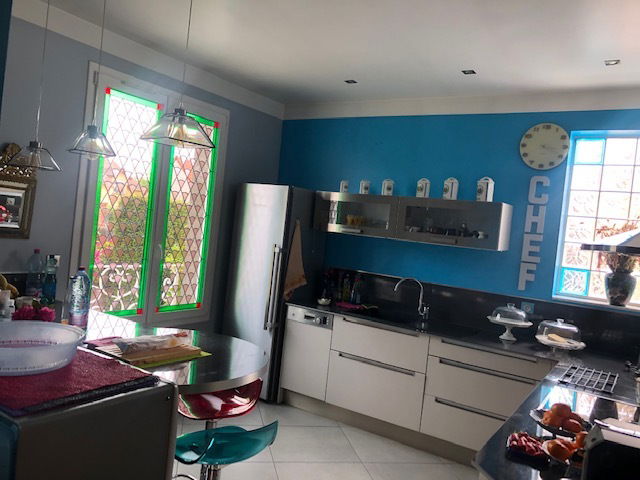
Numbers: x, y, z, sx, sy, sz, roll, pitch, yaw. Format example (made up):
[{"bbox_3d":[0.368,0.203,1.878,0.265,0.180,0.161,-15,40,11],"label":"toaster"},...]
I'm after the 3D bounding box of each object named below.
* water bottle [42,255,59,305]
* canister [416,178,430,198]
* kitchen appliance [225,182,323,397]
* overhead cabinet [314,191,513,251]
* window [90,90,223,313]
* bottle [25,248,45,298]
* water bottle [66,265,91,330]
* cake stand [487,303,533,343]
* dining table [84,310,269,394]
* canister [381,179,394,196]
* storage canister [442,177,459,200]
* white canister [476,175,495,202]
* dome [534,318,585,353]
[{"bbox_3d":[-1.676,0.250,3.230,0.081,0.308,0.081,7,2,32],"label":"water bottle"},{"bbox_3d":[0.833,-0.404,4.130,0.088,0.170,0.086,7,2,36],"label":"canister"},{"bbox_3d":[-0.423,0.454,4.674,0.567,1.833,0.665,7,2,33],"label":"kitchen appliance"},{"bbox_3d":[0.709,-0.171,4.293,1.610,0.342,0.330,7,2,33],"label":"overhead cabinet"},{"bbox_3d":[-1.255,-0.227,4.035,0.060,1.618,1.117,7,2,33],"label":"window"},{"bbox_3d":[-1.735,0.226,3.171,0.094,0.336,0.094,7,2,32],"label":"bottle"},{"bbox_3d":[-1.222,0.302,2.633,0.092,0.328,0.092,7,2,32],"label":"water bottle"},{"bbox_3d":[1.355,0.588,3.698,0.315,0.256,0.315,7,2,32],"label":"cake stand"},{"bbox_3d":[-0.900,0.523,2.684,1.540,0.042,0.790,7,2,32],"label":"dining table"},{"bbox_3d":[0.567,-0.424,4.300,0.074,0.148,0.072,6,2,-4],"label":"canister"},{"bbox_3d":[1.023,-0.399,4.061,0.086,0.190,0.082,8,2,45],"label":"storage canister"},{"bbox_3d":[1.251,-0.375,3.913,0.092,0.200,0.100,5,2,-41],"label":"white canister"},{"bbox_3d":[1.683,0.662,3.603,0.352,0.217,0.352,7,2,33],"label":"dome"}]

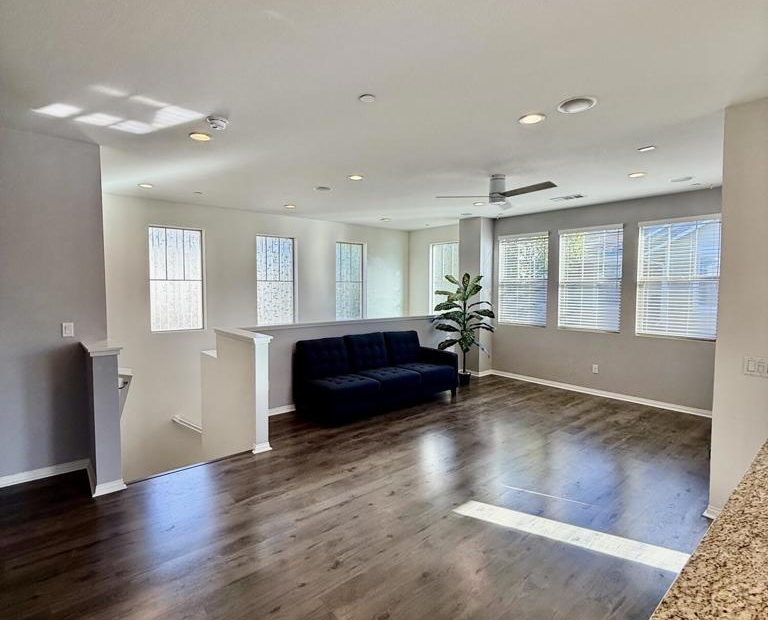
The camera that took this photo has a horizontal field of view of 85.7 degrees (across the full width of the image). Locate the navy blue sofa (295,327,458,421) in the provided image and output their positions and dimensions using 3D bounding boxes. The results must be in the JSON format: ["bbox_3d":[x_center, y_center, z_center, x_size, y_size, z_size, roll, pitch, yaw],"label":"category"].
[{"bbox_3d":[-0.046,0.824,5.518,2.100,0.870,0.850,-2,4,-39],"label":"navy blue sofa"}]

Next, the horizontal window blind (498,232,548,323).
[{"bbox_3d":[2.289,-0.502,6.927,0.070,1.515,0.934,-2,4,-39],"label":"horizontal window blind"}]

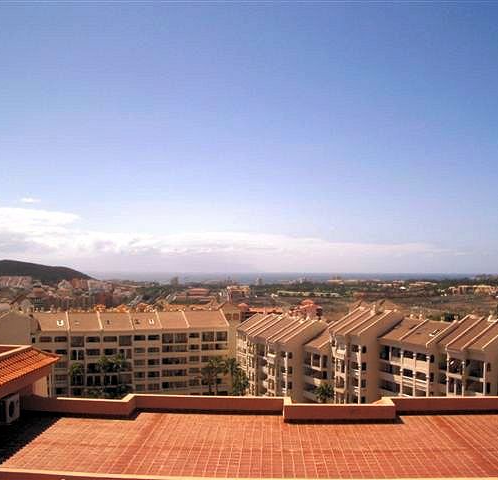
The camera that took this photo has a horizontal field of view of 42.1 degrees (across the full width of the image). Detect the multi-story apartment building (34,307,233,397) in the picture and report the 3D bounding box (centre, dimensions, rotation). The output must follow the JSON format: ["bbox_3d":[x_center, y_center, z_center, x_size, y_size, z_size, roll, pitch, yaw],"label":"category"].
[{"bbox_3d":[-27.000,27.300,153.000,45.000,20.500,13.000,1,-3,-20],"label":"multi-story apartment building"}]

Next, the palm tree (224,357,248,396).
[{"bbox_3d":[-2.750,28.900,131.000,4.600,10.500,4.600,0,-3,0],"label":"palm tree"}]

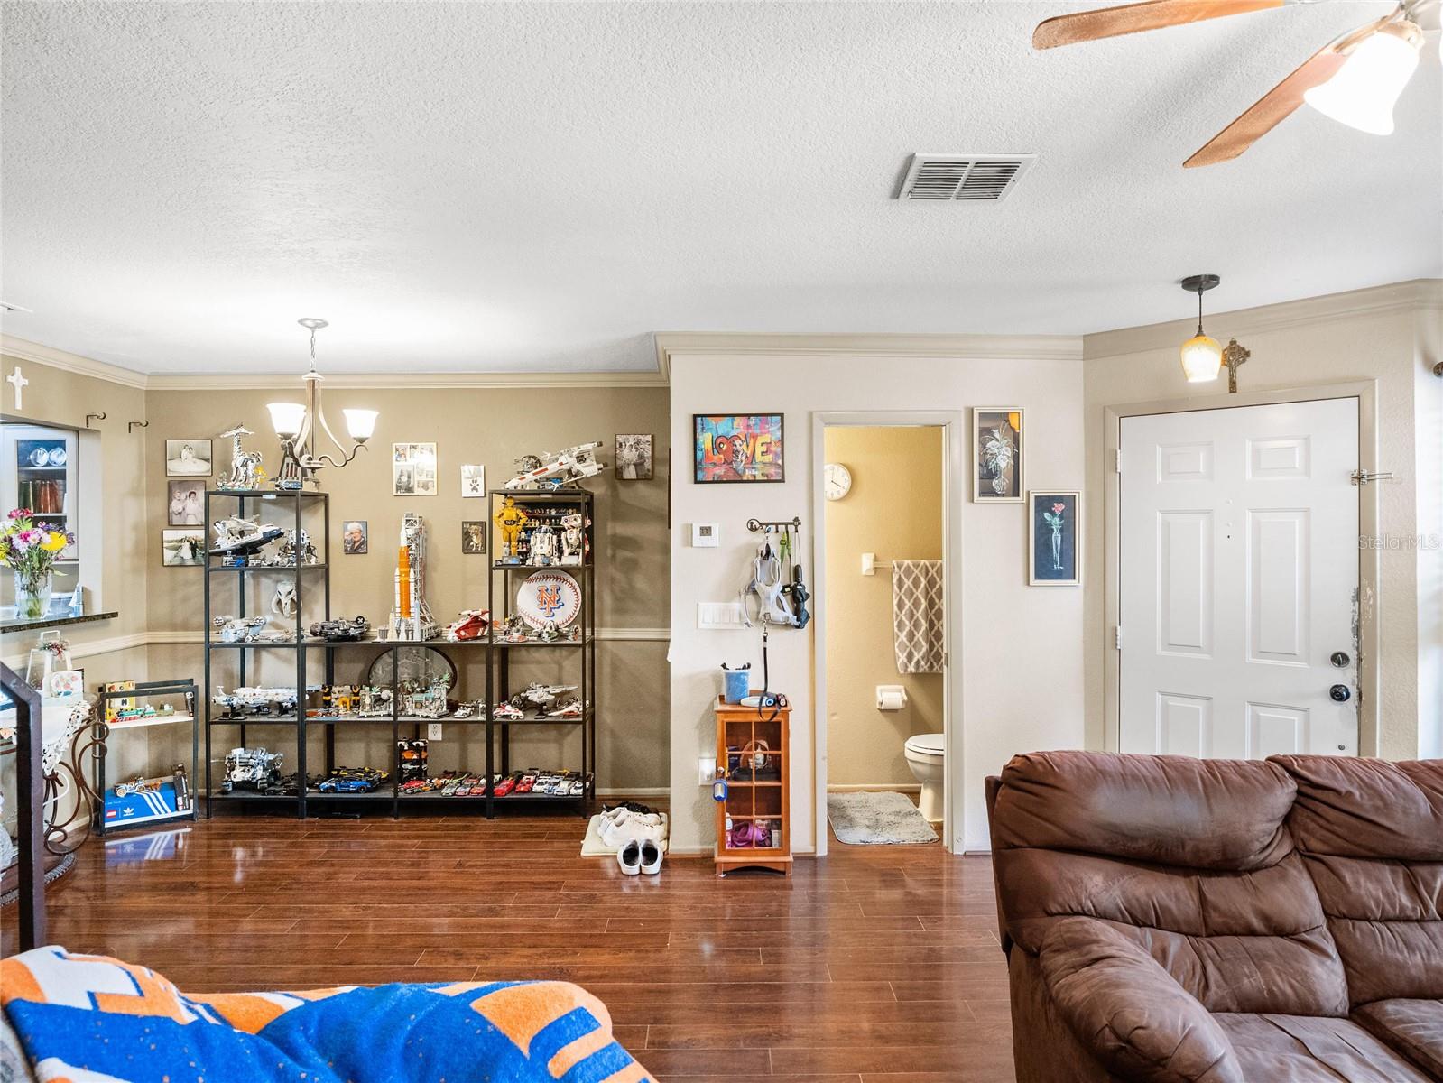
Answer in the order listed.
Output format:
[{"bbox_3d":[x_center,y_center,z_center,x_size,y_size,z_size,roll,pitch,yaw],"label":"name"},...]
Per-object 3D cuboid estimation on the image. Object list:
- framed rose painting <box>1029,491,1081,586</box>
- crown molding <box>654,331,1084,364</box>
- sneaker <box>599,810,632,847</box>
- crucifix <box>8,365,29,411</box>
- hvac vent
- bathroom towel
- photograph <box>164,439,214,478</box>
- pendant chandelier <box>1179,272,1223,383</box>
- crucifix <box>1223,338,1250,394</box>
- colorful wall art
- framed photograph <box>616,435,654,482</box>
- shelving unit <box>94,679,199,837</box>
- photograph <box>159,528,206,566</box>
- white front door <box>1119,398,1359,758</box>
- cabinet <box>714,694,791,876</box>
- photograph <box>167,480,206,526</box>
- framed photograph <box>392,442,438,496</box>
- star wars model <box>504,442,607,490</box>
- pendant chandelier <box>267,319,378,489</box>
[{"bbox_3d":[1.585,-0.015,3.965,0.243,0.446,0.025,0,1,-1],"label":"framed rose painting"},{"bbox_3d":[0.700,-0.915,3.920,2.010,0.100,0.075,0,1,-1],"label":"crown molding"},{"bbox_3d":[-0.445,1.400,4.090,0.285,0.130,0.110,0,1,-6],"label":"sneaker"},{"bbox_3d":[-3.350,-0.729,3.975,0.020,0.205,0.115,0,0,2],"label":"crucifix"},{"bbox_3d":[0.623,-0.931,2.151,0.298,0.020,0.288,0,1,0],"label":"hvac vent"},{"bbox_3d":[1.170,0.438,4.840,0.360,0.655,0.070,0,0,0],"label":"bathroom towel"},{"bbox_3d":[-3.069,-0.479,4.823,0.266,0.212,0.022,0,1,0],"label":"photograph"},{"bbox_3d":[1.757,-0.771,3.055,0.135,0.382,0.135,0,0,0],"label":"pendant chandelier"},{"bbox_3d":[2.160,-0.740,3.522,0.025,0.230,0.122,0,0,-45],"label":"crucifix"},{"bbox_3d":[0.082,-0.436,3.929,0.423,0.329,0.022,0,1,0],"label":"colorful wall art"},{"bbox_3d":[-0.502,-0.486,4.815,0.208,0.260,0.025,0,0,0],"label":"framed photograph"},{"bbox_3d":[-3.038,1.129,4.431,0.418,0.721,0.255,-1,1,-36],"label":"shelving unit"},{"bbox_3d":[-3.094,0.037,4.828,0.270,0.216,0.022,0,1,0],"label":"photograph"},{"bbox_3d":[2.167,0.459,3.550,0.885,2.035,0.045,0,1,44],"label":"white front door"},{"bbox_3d":[0.144,1.094,3.825,0.348,0.780,0.240,0,0,0],"label":"cabinet"},{"bbox_3d":[-3.090,-0.222,4.810,0.224,0.263,0.020,0,1,-1],"label":"photograph"},{"bbox_3d":[-1.769,-0.415,4.829,0.256,0.306,0.022,0,1,0],"label":"framed photograph"},{"bbox_3d":[-0.905,-0.415,4.570,0.540,0.235,0.400,-10,1,-3],"label":"star wars model"},{"bbox_3d":[-1.715,-0.610,3.600,0.490,0.670,0.510,0,1,0],"label":"pendant chandelier"}]

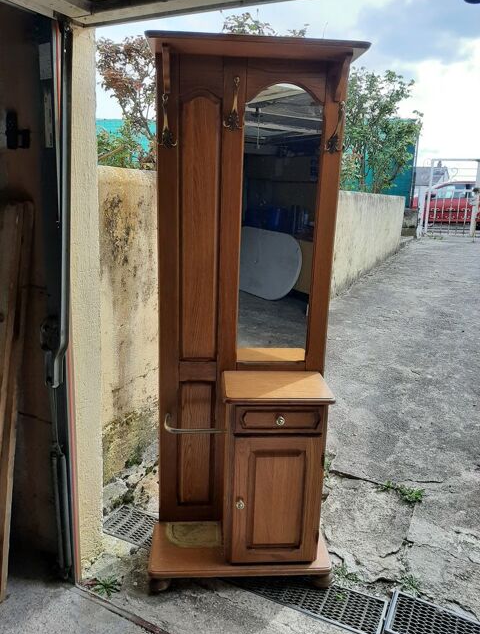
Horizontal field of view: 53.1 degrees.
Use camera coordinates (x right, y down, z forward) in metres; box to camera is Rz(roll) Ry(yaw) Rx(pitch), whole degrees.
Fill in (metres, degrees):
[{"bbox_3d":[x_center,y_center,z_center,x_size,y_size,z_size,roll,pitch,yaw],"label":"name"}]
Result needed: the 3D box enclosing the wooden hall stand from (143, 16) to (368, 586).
[{"bbox_3d":[0.025,0.084,1.760,0.708,1.963,0.302,1,15,-4],"label":"wooden hall stand"}]

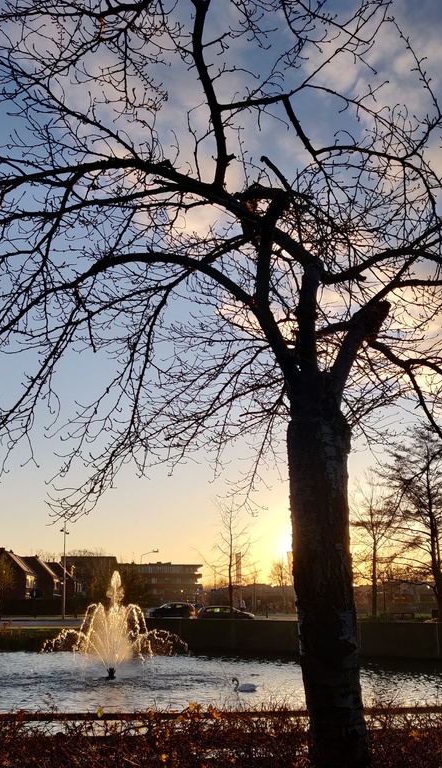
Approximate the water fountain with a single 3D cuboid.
[{"bbox_3d":[-4.563,10.199,31.400,5.900,4.380,5.900,0,-16,0],"label":"water fountain"}]

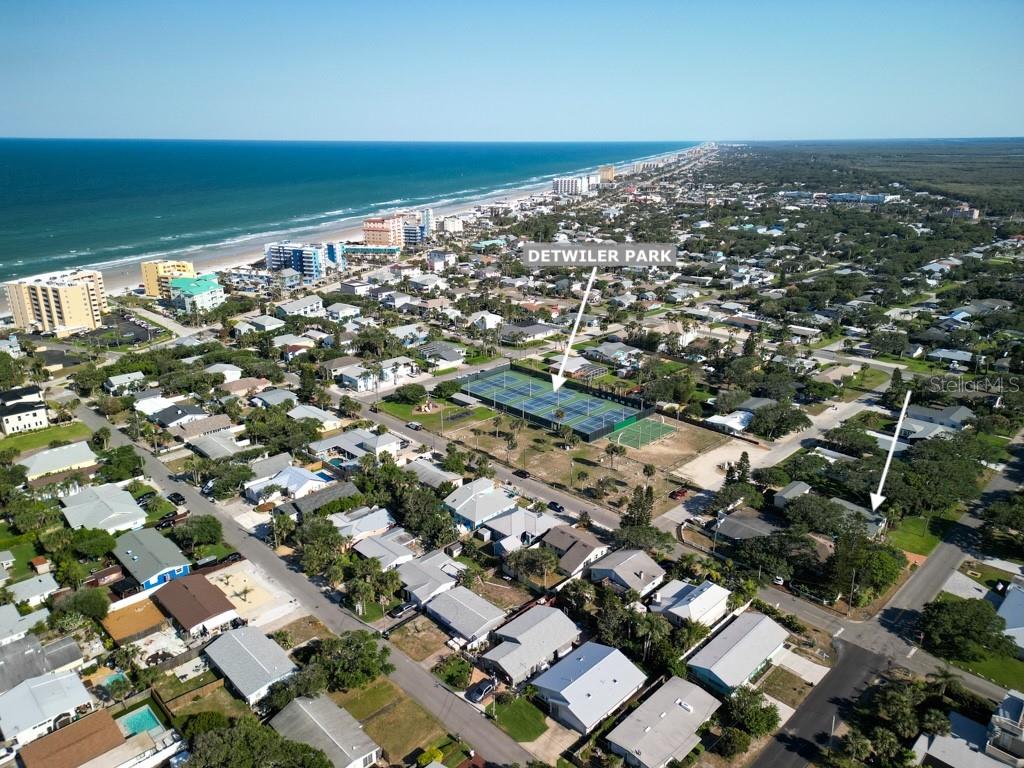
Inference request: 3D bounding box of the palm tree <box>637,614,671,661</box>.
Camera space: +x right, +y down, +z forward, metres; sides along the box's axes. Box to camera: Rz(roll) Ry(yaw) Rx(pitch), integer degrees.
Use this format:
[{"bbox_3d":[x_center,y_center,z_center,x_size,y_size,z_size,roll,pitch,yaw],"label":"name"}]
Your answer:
[{"bbox_3d":[26.000,46.990,131.960,5.800,8.800,5.400,0,19,0],"label":"palm tree"}]

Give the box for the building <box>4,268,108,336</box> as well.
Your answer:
[{"bbox_3d":[-226.200,-43.460,365.830,38.000,23.500,42.000,5,20,13],"label":"building"}]

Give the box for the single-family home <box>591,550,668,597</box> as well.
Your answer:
[{"bbox_3d":[25.550,40.790,155.800,13.000,4.900,10.300,18,26,42],"label":"single-family home"}]

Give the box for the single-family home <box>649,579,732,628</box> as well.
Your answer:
[{"bbox_3d":[35.200,43.590,141.770,13.100,5.100,11.400,-18,26,-42],"label":"single-family home"}]

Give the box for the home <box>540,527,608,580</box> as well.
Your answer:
[{"bbox_3d":[13.431,39.120,168.608,14.508,4.295,13.745,-18,26,-42],"label":"home"}]

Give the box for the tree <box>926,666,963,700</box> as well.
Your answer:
[{"bbox_3d":[76.940,53.238,125.410,5.900,6.013,5.900,0,19,0],"label":"tree"}]

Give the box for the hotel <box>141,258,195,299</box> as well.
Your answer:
[{"bbox_3d":[-209.330,-64.540,436.270,27.000,20.300,16.500,8,21,23],"label":"hotel"}]

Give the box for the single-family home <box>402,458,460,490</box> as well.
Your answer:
[{"bbox_3d":[-23.386,26.359,205.580,9.354,4.104,16.704,-18,26,-42],"label":"single-family home"}]

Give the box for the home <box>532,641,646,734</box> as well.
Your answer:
[{"bbox_3d":[13.735,53.568,127.078,16.704,4.295,13.745,-18,26,-42],"label":"home"}]

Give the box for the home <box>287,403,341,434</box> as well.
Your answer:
[{"bbox_3d":[-66.950,11.810,240.500,10.200,4.200,18.000,-18,26,-42],"label":"home"}]

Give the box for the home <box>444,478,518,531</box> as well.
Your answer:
[{"bbox_3d":[-8.403,31.565,189.598,16.322,4.772,14.318,-18,26,-42],"label":"home"}]

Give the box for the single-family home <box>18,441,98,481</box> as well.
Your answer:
[{"bbox_3d":[-136.797,22.858,213.466,18.995,5.536,13.363,-16,25,-38],"label":"single-family home"}]

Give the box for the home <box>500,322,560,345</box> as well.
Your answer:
[{"bbox_3d":[7.200,-25.390,342.450,16.500,4.600,26.000,18,26,42],"label":"home"}]

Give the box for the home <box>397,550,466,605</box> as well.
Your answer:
[{"bbox_3d":[-17.400,40.990,151.140,13.200,3.900,14.600,17,25,40],"label":"home"}]

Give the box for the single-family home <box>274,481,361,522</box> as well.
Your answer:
[{"bbox_3d":[-50.130,31.170,184.940,20.400,4.000,9.700,-18,26,-42],"label":"single-family home"}]

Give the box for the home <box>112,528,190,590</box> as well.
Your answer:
[{"bbox_3d":[-80.900,38.530,158.120,21.400,4.000,10.200,17,26,41],"label":"home"}]

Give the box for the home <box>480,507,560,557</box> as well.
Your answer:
[{"bbox_3d":[0.911,36.048,177.437,19.567,4.295,13.936,-18,26,-42],"label":"home"}]

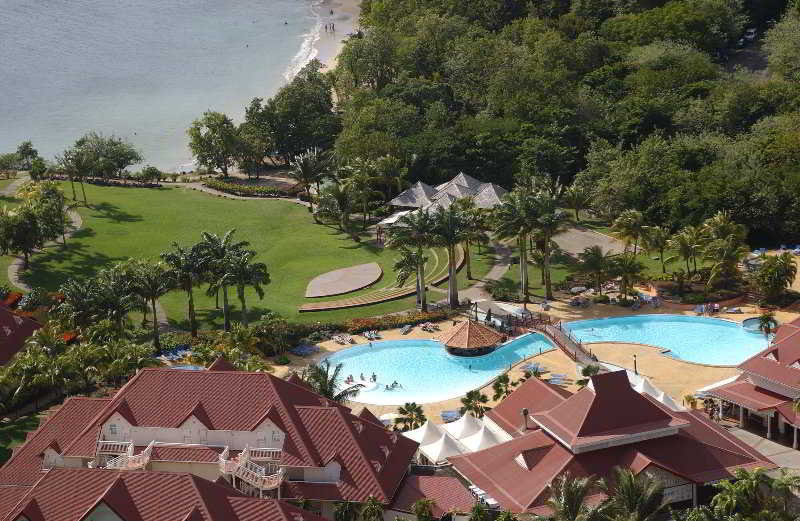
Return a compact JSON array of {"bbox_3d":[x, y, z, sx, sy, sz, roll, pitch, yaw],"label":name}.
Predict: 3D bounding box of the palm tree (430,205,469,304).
[{"bbox_3d":[6.606,-0.517,306.789,4.920,14.140,4.920,0,20,1],"label":"palm tree"}]

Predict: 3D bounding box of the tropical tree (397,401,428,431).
[{"bbox_3d":[1.290,17.540,257.910,3.560,3.700,3.560,-2,18,0],"label":"tropical tree"}]

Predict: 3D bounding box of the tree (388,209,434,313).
[{"bbox_3d":[1.263,0.096,305.817,5.930,13.640,5.930,0,20,0],"label":"tree"}]

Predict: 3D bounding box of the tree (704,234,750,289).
[{"bbox_3d":[44.780,0.065,315.569,6.100,7.120,6.100,3,20,8],"label":"tree"}]

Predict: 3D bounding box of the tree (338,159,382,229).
[{"bbox_3d":[-5.787,-9.627,337.642,6.250,10.490,6.250,0,20,-1],"label":"tree"}]

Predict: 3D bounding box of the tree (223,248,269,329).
[{"bbox_3d":[-20.005,3.704,300.130,5.560,10.680,5.560,-1,20,-4],"label":"tree"}]

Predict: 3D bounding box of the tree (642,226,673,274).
[{"bbox_3d":[35.710,-1.361,320.149,4.040,6.720,4.040,2,20,6],"label":"tree"}]

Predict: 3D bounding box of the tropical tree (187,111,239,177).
[{"bbox_3d":[-29.310,-18.550,368.640,8.270,10.850,8.270,-3,18,-4],"label":"tropical tree"}]

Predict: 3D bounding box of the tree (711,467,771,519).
[{"bbox_3d":[36.549,25.136,247.718,6.250,5.660,6.250,3,20,9],"label":"tree"}]

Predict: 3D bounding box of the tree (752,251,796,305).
[{"bbox_3d":[50.265,2.333,309.813,5.730,6.730,5.730,3,20,9],"label":"tree"}]

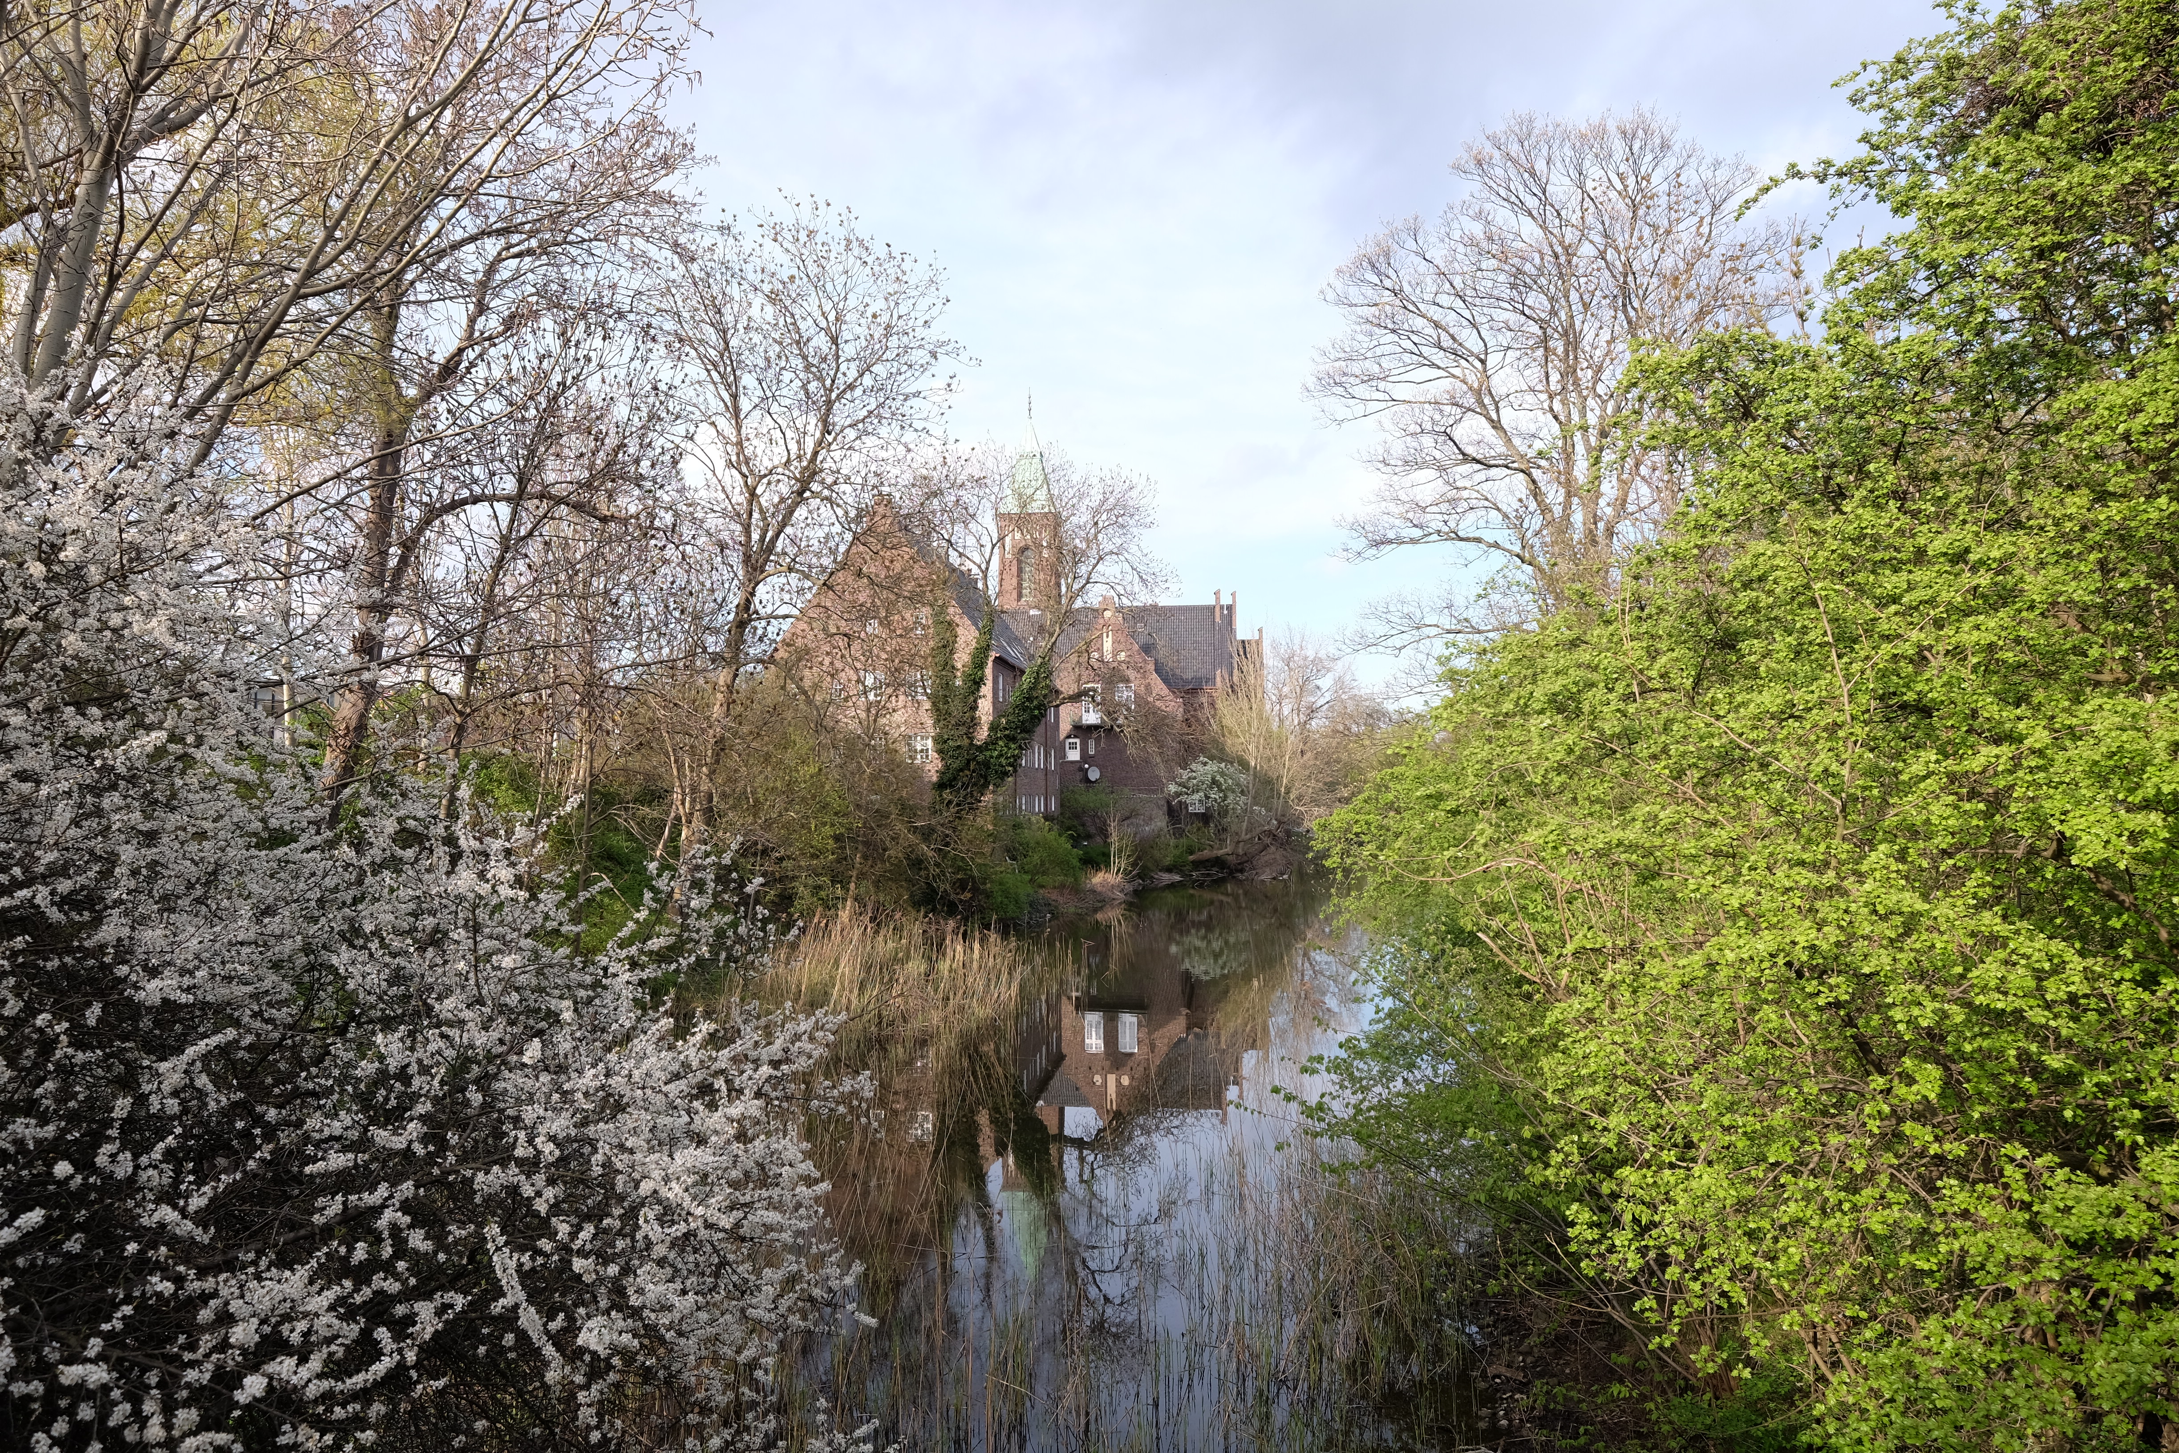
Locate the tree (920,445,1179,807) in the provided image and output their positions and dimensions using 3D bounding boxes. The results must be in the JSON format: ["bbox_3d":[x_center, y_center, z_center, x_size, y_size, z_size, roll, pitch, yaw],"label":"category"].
[{"bbox_3d":[-1.589,-3.057,47.226,8.780,13.810,8.000,0,-3,0],"label":"tree"}]

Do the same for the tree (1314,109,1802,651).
[{"bbox_3d":[14.622,-8.109,43.480,15.260,22.960,13.500,0,-3,0],"label":"tree"}]

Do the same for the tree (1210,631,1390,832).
[{"bbox_3d":[12.552,0.328,82.091,10.540,12.160,9.000,0,-3,0],"label":"tree"}]

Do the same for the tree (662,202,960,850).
[{"bbox_3d":[-7.563,-4.715,36.801,8.240,18.700,7.800,0,-3,0],"label":"tree"}]

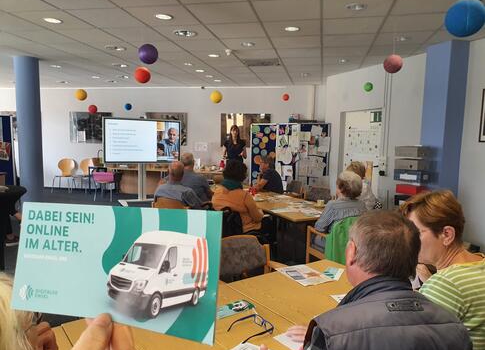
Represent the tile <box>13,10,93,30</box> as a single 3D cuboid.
[{"bbox_3d":[-1.979,-1.651,3.908,0.615,0.030,0.600,3,6,12],"label":"tile"}]

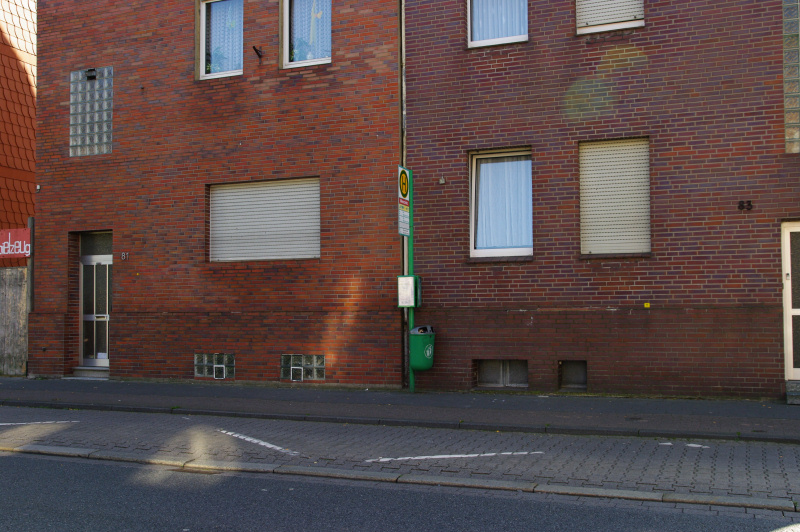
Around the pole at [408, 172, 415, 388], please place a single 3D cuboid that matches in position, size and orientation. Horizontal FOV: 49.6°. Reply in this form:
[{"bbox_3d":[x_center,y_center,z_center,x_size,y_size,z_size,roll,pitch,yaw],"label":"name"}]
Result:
[{"bbox_3d":[0.177,0.213,12.979,0.066,3.335,0.066,-1,-2,23],"label":"pole"}]

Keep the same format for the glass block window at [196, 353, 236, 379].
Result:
[{"bbox_3d":[-3.084,1.665,14.524,0.811,0.396,0.090,-1,-2,23],"label":"glass block window"}]

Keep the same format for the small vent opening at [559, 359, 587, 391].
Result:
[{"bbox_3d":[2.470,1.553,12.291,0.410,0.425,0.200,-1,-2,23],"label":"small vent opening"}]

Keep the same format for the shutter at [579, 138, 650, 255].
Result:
[{"bbox_3d":[3.025,-0.970,12.184,0.969,1.610,0.050,-1,-2,23],"label":"shutter"}]

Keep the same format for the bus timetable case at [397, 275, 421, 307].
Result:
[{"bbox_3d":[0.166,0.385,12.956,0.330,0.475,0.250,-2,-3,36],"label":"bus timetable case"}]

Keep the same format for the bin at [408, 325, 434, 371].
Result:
[{"bbox_3d":[0.316,1.220,12.821,0.310,0.666,0.410,-2,-3,42],"label":"bin"}]

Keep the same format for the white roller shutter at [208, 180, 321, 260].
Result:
[{"bbox_3d":[-2.234,-0.757,14.435,2.196,1.319,0.050,-1,-2,23],"label":"white roller shutter"}]

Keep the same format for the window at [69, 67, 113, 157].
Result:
[{"bbox_3d":[-5.604,-2.801,15.806,0.992,1.580,0.090,-1,-2,23],"label":"window"}]

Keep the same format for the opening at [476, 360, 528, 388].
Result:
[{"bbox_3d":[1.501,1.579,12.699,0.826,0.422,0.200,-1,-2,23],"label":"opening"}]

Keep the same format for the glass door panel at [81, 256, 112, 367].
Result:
[{"bbox_3d":[-5.499,0.820,15.929,0.935,2.042,0.070,-1,-2,23],"label":"glass door panel"}]

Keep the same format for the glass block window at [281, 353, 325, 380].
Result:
[{"bbox_3d":[-1.533,1.626,13.872,0.804,0.399,0.090,-1,-2,23],"label":"glass block window"}]

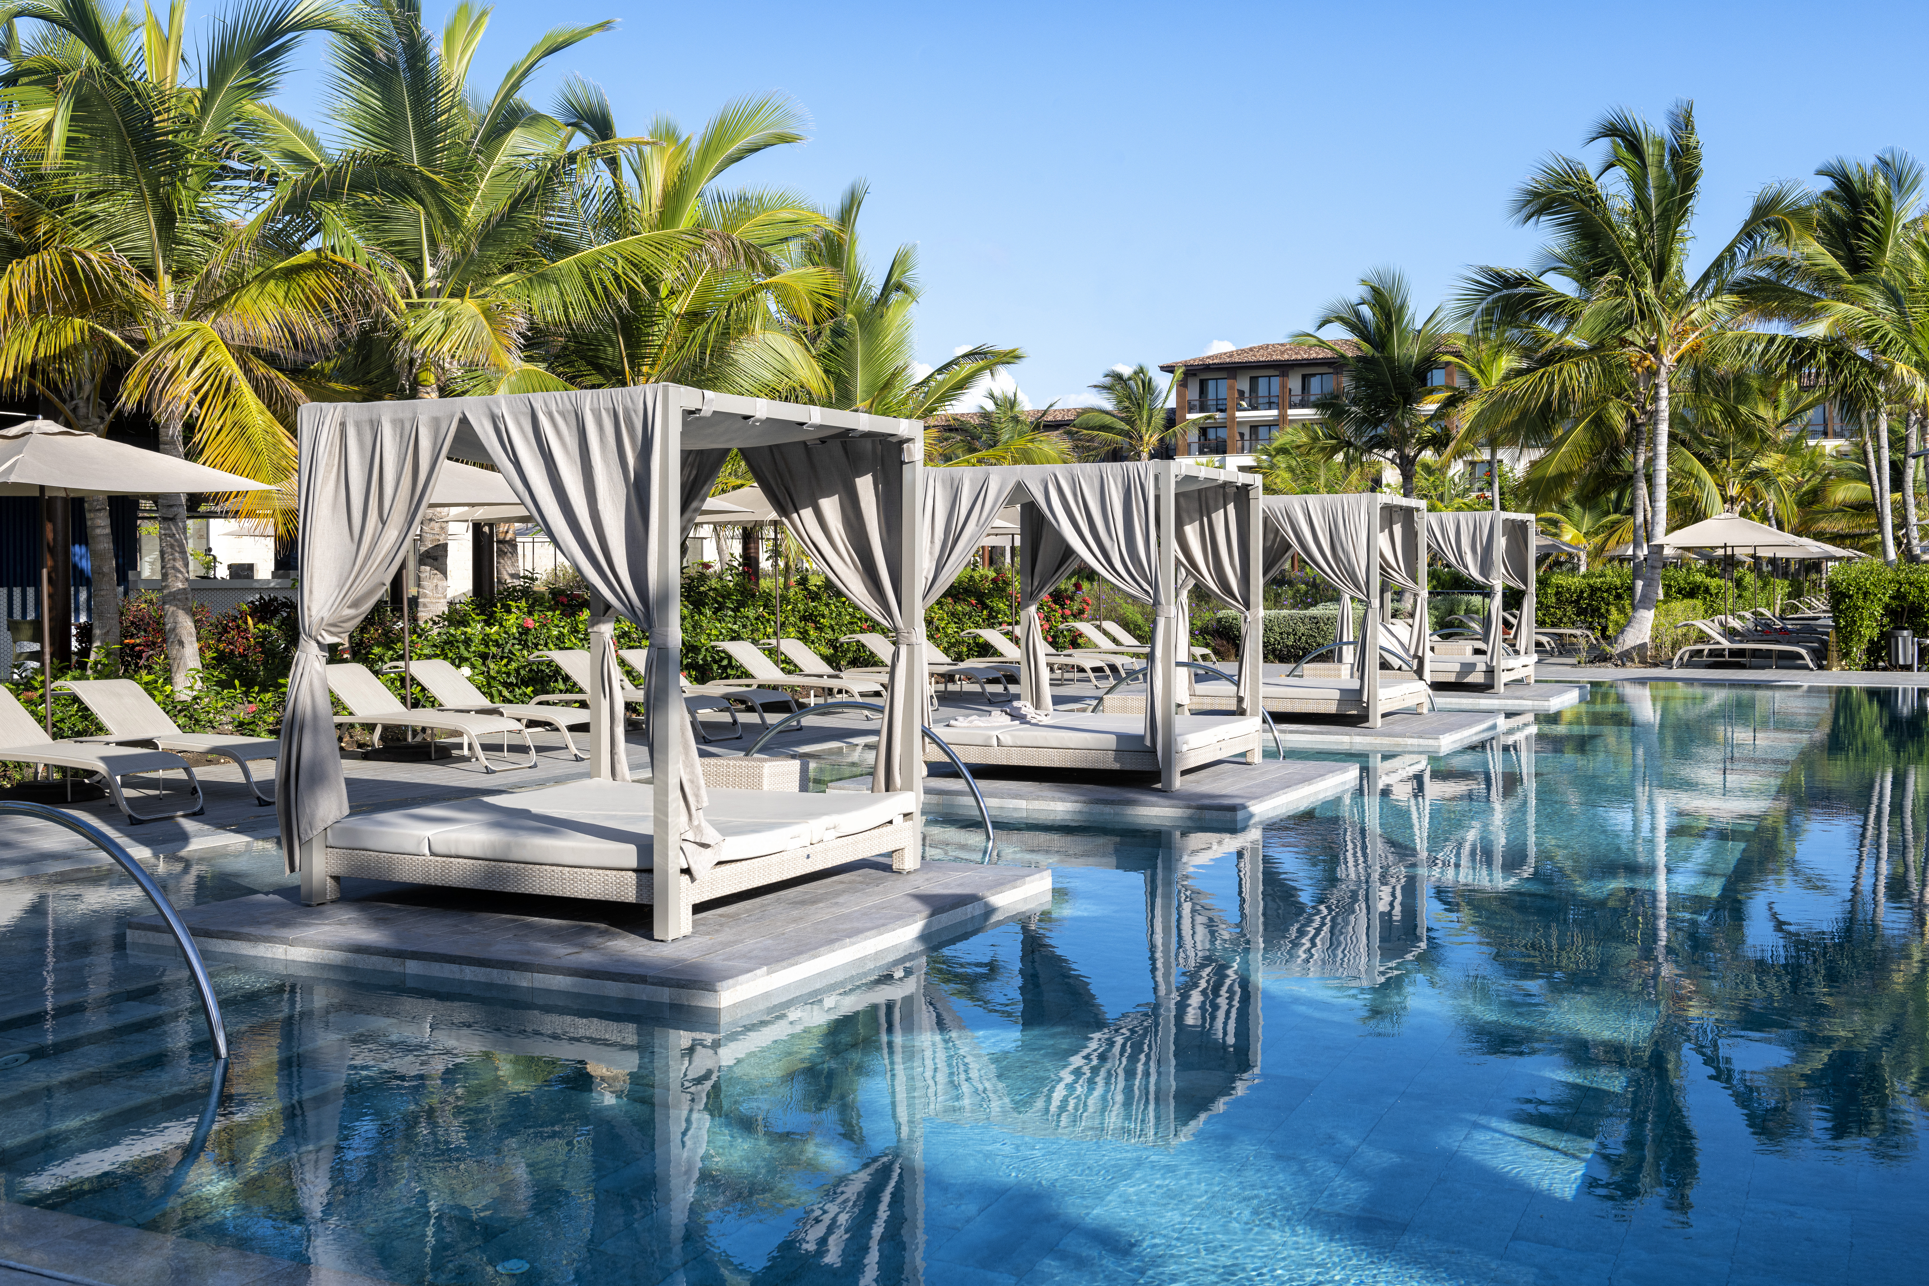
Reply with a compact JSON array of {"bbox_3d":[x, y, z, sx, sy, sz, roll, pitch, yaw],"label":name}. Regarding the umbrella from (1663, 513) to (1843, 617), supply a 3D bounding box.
[{"bbox_3d":[11.718,-0.855,28.722,2.050,2.400,2.050,1,2,27],"label":"umbrella"}]

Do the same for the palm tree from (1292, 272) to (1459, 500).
[{"bbox_3d":[8.692,-4.036,39.435,3.800,8.000,3.800,0,2,12],"label":"palm tree"}]

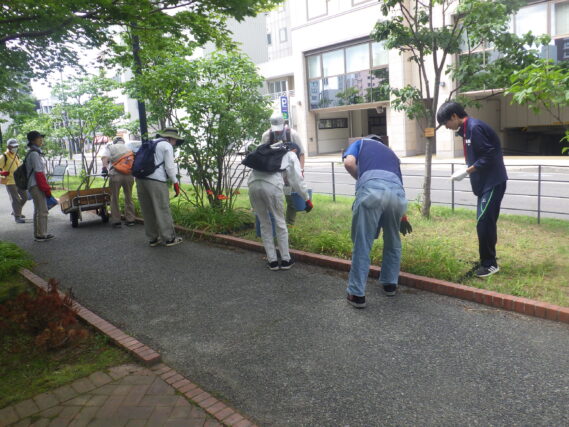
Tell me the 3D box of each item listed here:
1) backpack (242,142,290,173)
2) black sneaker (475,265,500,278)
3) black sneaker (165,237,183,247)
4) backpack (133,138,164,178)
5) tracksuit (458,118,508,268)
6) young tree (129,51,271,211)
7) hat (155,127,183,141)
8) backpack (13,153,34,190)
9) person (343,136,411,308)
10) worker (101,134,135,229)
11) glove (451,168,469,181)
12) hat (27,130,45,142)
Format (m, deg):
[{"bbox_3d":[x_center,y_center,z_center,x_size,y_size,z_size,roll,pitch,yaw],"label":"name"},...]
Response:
[{"bbox_3d":[-0.211,-0.617,5.120,0.380,0.200,0.420,3,43,32],"label":"backpack"},{"bbox_3d":[1.838,0.502,4.143,0.280,0.110,0.105,-7,11,-16],"label":"black sneaker"},{"bbox_3d":[-1.547,0.388,6.431,0.275,0.100,0.100,-9,12,-29],"label":"black sneaker"},{"bbox_3d":[-1.883,-0.738,6.350,0.220,0.480,0.310,17,-5,-40],"label":"backpack"},{"bbox_3d":[1.855,-0.186,4.280,0.400,1.370,0.460,-3,10,5],"label":"tracksuit"},{"bbox_3d":[-1.421,-1.492,8.259,2.400,2.800,2.200,-5,10,-9],"label":"young tree"},{"bbox_3d":[-1.597,-1.114,6.450,0.380,0.140,0.340,5,6,-26],"label":"hat"},{"bbox_3d":[-4.083,-0.649,7.200,0.220,0.500,0.310,12,6,-14],"label":"backpack"},{"bbox_3d":[0.788,0.024,4.070,0.600,1.370,0.820,-2,10,10],"label":"person"},{"bbox_3d":[-2.859,-0.542,8.050,0.600,1.560,0.500,-5,10,-5],"label":"worker"},{"bbox_3d":[1.578,-0.350,4.150,0.175,0.085,0.100,-31,8,7],"label":"glove"},{"bbox_3d":[-3.808,-1.174,7.048,0.260,0.150,0.220,-9,12,-29],"label":"hat"}]

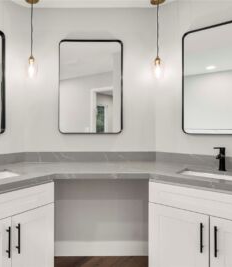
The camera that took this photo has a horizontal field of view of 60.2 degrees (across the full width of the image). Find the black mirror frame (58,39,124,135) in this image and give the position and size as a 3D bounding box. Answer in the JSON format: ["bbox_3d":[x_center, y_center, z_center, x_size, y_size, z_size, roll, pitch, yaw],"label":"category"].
[{"bbox_3d":[-0.238,-0.442,1.913,0.615,0.900,0.030,0,1,0],"label":"black mirror frame"}]

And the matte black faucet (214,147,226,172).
[{"bbox_3d":[0.775,0.196,1.473,0.048,0.178,0.140,1,1,40],"label":"matte black faucet"}]

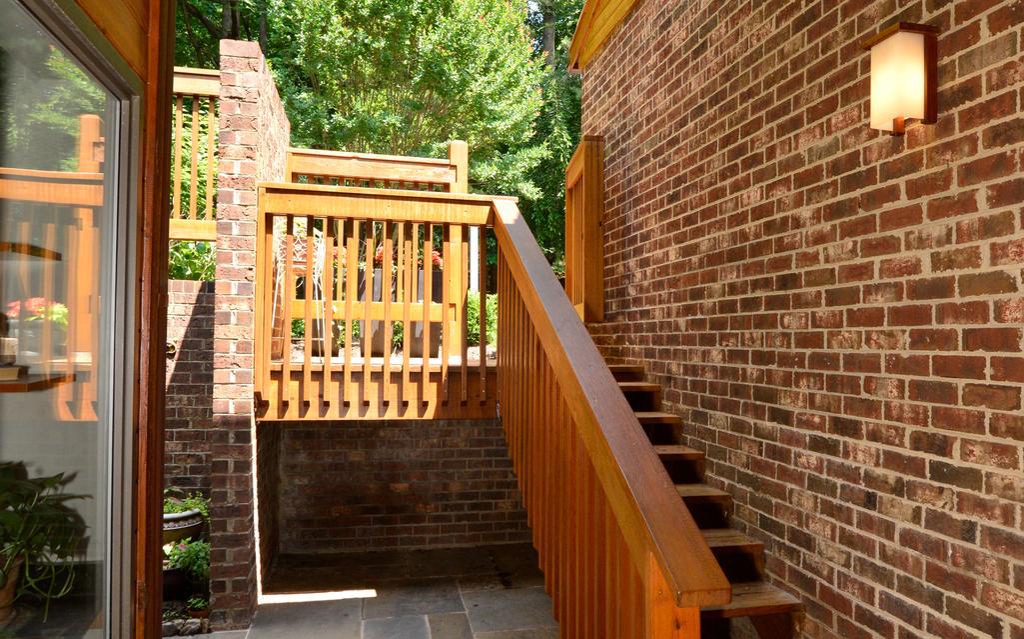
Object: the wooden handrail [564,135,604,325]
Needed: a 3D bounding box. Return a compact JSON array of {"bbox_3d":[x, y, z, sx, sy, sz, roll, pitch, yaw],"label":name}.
[{"bbox_3d":[0.554,-0.650,5.273,0.150,1.360,0.530,0,-1,-12],"label":"wooden handrail"}]

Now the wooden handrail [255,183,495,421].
[{"bbox_3d":[-0.820,-0.095,4.245,1.448,1.415,0.140,0,-1,-12],"label":"wooden handrail"}]

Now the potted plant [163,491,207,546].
[{"bbox_3d":[-2.154,1.229,4.200,0.520,0.310,0.520,0,-1,-12],"label":"potted plant"}]

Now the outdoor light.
[{"bbox_3d":[1.209,-0.717,2.118,0.145,0.328,0.160,0,-1,-12],"label":"outdoor light"}]

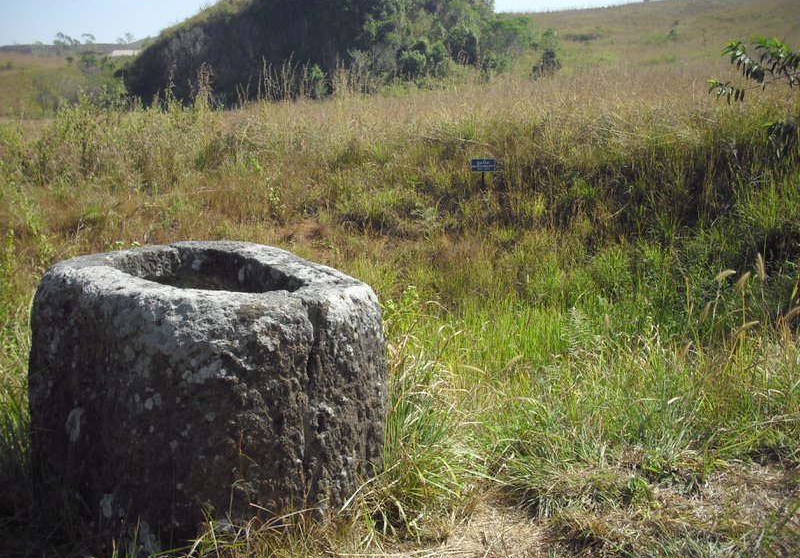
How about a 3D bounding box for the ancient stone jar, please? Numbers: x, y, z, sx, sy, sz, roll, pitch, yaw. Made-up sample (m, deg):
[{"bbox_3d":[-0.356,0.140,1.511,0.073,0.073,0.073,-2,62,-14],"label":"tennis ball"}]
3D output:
[{"bbox_3d":[-0.673,0.348,3.210,1.230,0.740,1.210,3,14,-1],"label":"ancient stone jar"}]

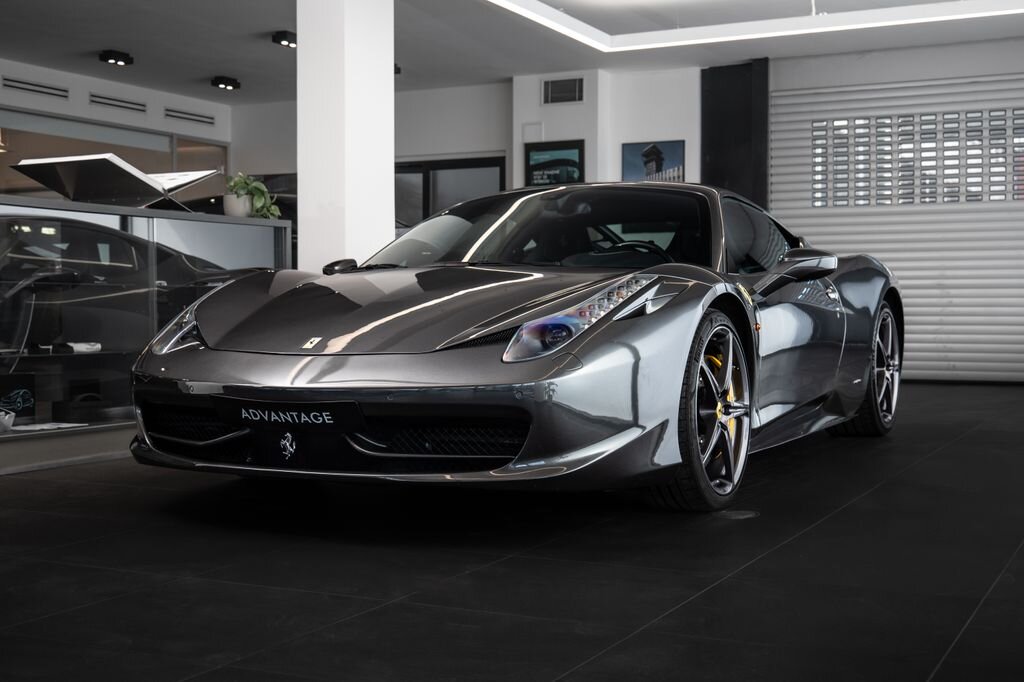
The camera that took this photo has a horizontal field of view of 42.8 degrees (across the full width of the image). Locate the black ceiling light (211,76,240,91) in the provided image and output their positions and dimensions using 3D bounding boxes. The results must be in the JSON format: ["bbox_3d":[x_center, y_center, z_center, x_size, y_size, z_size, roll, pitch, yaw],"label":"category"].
[{"bbox_3d":[-2.670,-2.406,12.213,0.140,0.085,0.240,1,2,27],"label":"black ceiling light"}]

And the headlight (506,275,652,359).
[{"bbox_3d":[0.218,-0.077,3.852,0.240,0.260,0.790,1,2,27],"label":"headlight"}]

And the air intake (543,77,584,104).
[{"bbox_3d":[0.463,-2.259,11.842,0.410,0.215,0.030,1,2,27],"label":"air intake"}]

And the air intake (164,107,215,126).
[{"bbox_3d":[-3.271,-2.270,13.299,0.030,0.100,0.740,1,2,27],"label":"air intake"}]

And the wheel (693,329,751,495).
[{"bbox_3d":[0.590,0.218,4.205,0.210,0.540,0.540,1,2,27],"label":"wheel"}]

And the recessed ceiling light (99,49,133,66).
[{"bbox_3d":[-3.305,-2.367,10.934,0.140,0.085,0.240,1,2,27],"label":"recessed ceiling light"}]

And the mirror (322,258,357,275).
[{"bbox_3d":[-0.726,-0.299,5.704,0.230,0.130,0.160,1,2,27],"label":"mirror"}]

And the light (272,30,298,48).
[{"bbox_3d":[-1.735,-2.344,10.191,0.140,0.085,0.240,1,2,27],"label":"light"}]

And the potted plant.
[{"bbox_3d":[-1.297,-0.722,6.560,0.210,0.245,0.260,1,2,27],"label":"potted plant"}]

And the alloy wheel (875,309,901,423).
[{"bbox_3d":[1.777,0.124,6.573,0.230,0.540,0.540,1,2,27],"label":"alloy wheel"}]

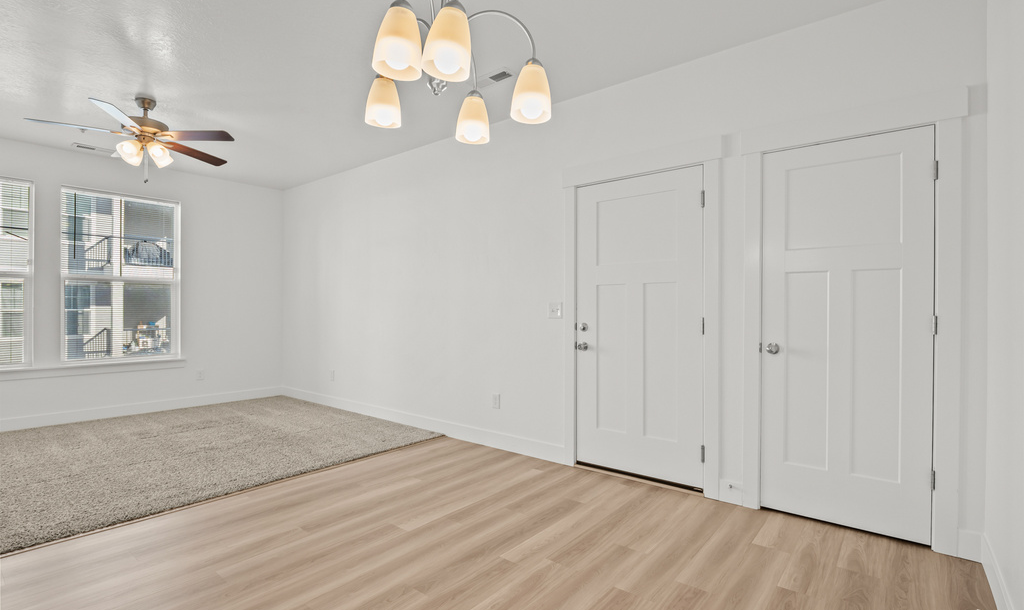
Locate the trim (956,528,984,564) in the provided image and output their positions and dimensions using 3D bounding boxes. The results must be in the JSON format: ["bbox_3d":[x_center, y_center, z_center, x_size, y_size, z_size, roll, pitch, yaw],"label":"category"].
[{"bbox_3d":[2.131,1.124,2.199,0.087,0.133,0.016,0,0,39],"label":"trim"}]

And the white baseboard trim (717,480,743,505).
[{"bbox_3d":[1.319,1.123,2.850,0.135,0.133,0.016,0,0,39],"label":"white baseboard trim"}]

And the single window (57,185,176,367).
[{"bbox_3d":[-4.181,-0.297,5.099,0.100,1.775,0.994,0,0,39],"label":"single window"}]

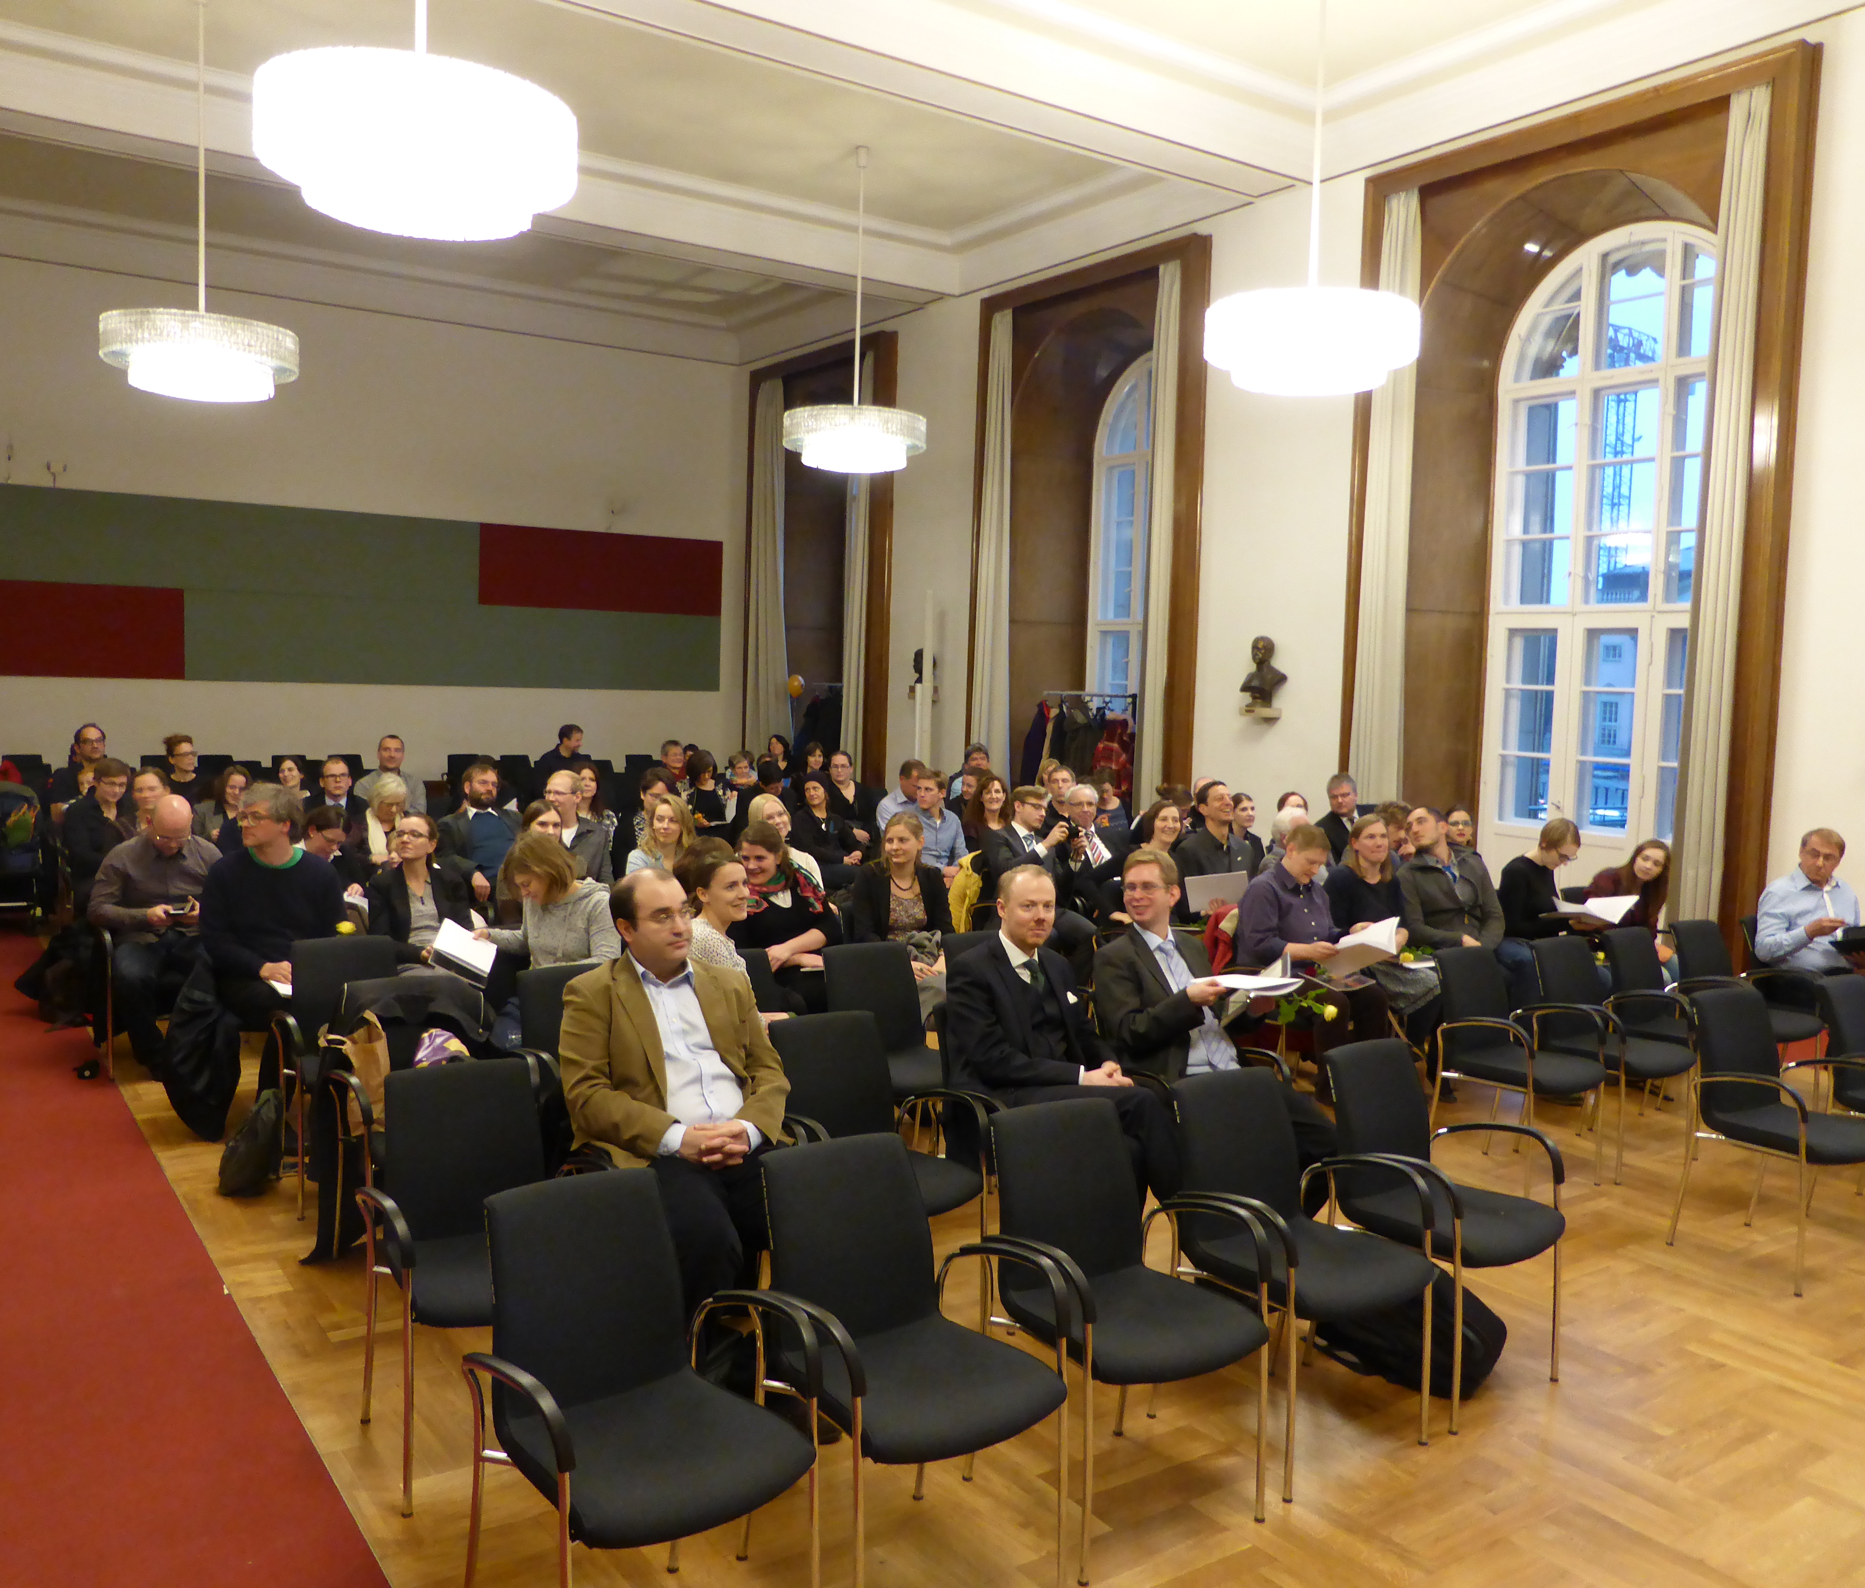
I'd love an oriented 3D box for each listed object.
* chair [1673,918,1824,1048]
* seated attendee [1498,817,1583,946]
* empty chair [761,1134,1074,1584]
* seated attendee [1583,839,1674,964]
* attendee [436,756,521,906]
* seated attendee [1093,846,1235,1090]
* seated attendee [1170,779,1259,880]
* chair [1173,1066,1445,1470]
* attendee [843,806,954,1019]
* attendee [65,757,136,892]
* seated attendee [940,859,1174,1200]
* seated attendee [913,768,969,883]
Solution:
[{"bbox_3d":[3.664,1.047,6.884,0.530,0.885,0.560,-1,5,-34],"label":"chair"},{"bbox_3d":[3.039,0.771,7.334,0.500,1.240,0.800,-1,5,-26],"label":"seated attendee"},{"bbox_3d":[-0.079,1.196,3.143,0.540,0.865,0.560,-1,5,-33],"label":"empty chair"},{"bbox_3d":[3.658,0.798,7.695,0.500,1.160,0.820,-1,5,-34],"label":"seated attendee"},{"bbox_3d":[-2.465,0.511,8.570,0.580,1.335,0.800,-1,5,-33],"label":"attendee"},{"bbox_3d":[0.833,0.858,4.772,0.580,1.340,0.830,-1,5,-34],"label":"seated attendee"},{"bbox_3d":[1.715,0.582,8.968,0.540,1.290,0.800,-1,5,-29],"label":"seated attendee"},{"bbox_3d":[0.898,1.175,3.803,0.540,0.864,0.556,-1,5,-35],"label":"chair"},{"bbox_3d":[-0.084,0.733,6.595,0.505,1.278,0.768,0,5,-21],"label":"attendee"},{"bbox_3d":[-4.162,0.512,7.783,0.500,1.320,0.780,-2,6,-40],"label":"attendee"},{"bbox_3d":[0.417,0.878,4.487,0.560,1.320,0.830,-1,5,-34],"label":"seated attendee"},{"bbox_3d":[0.083,0.518,9.228,0.520,1.290,0.800,-1,5,-28],"label":"seated attendee"}]

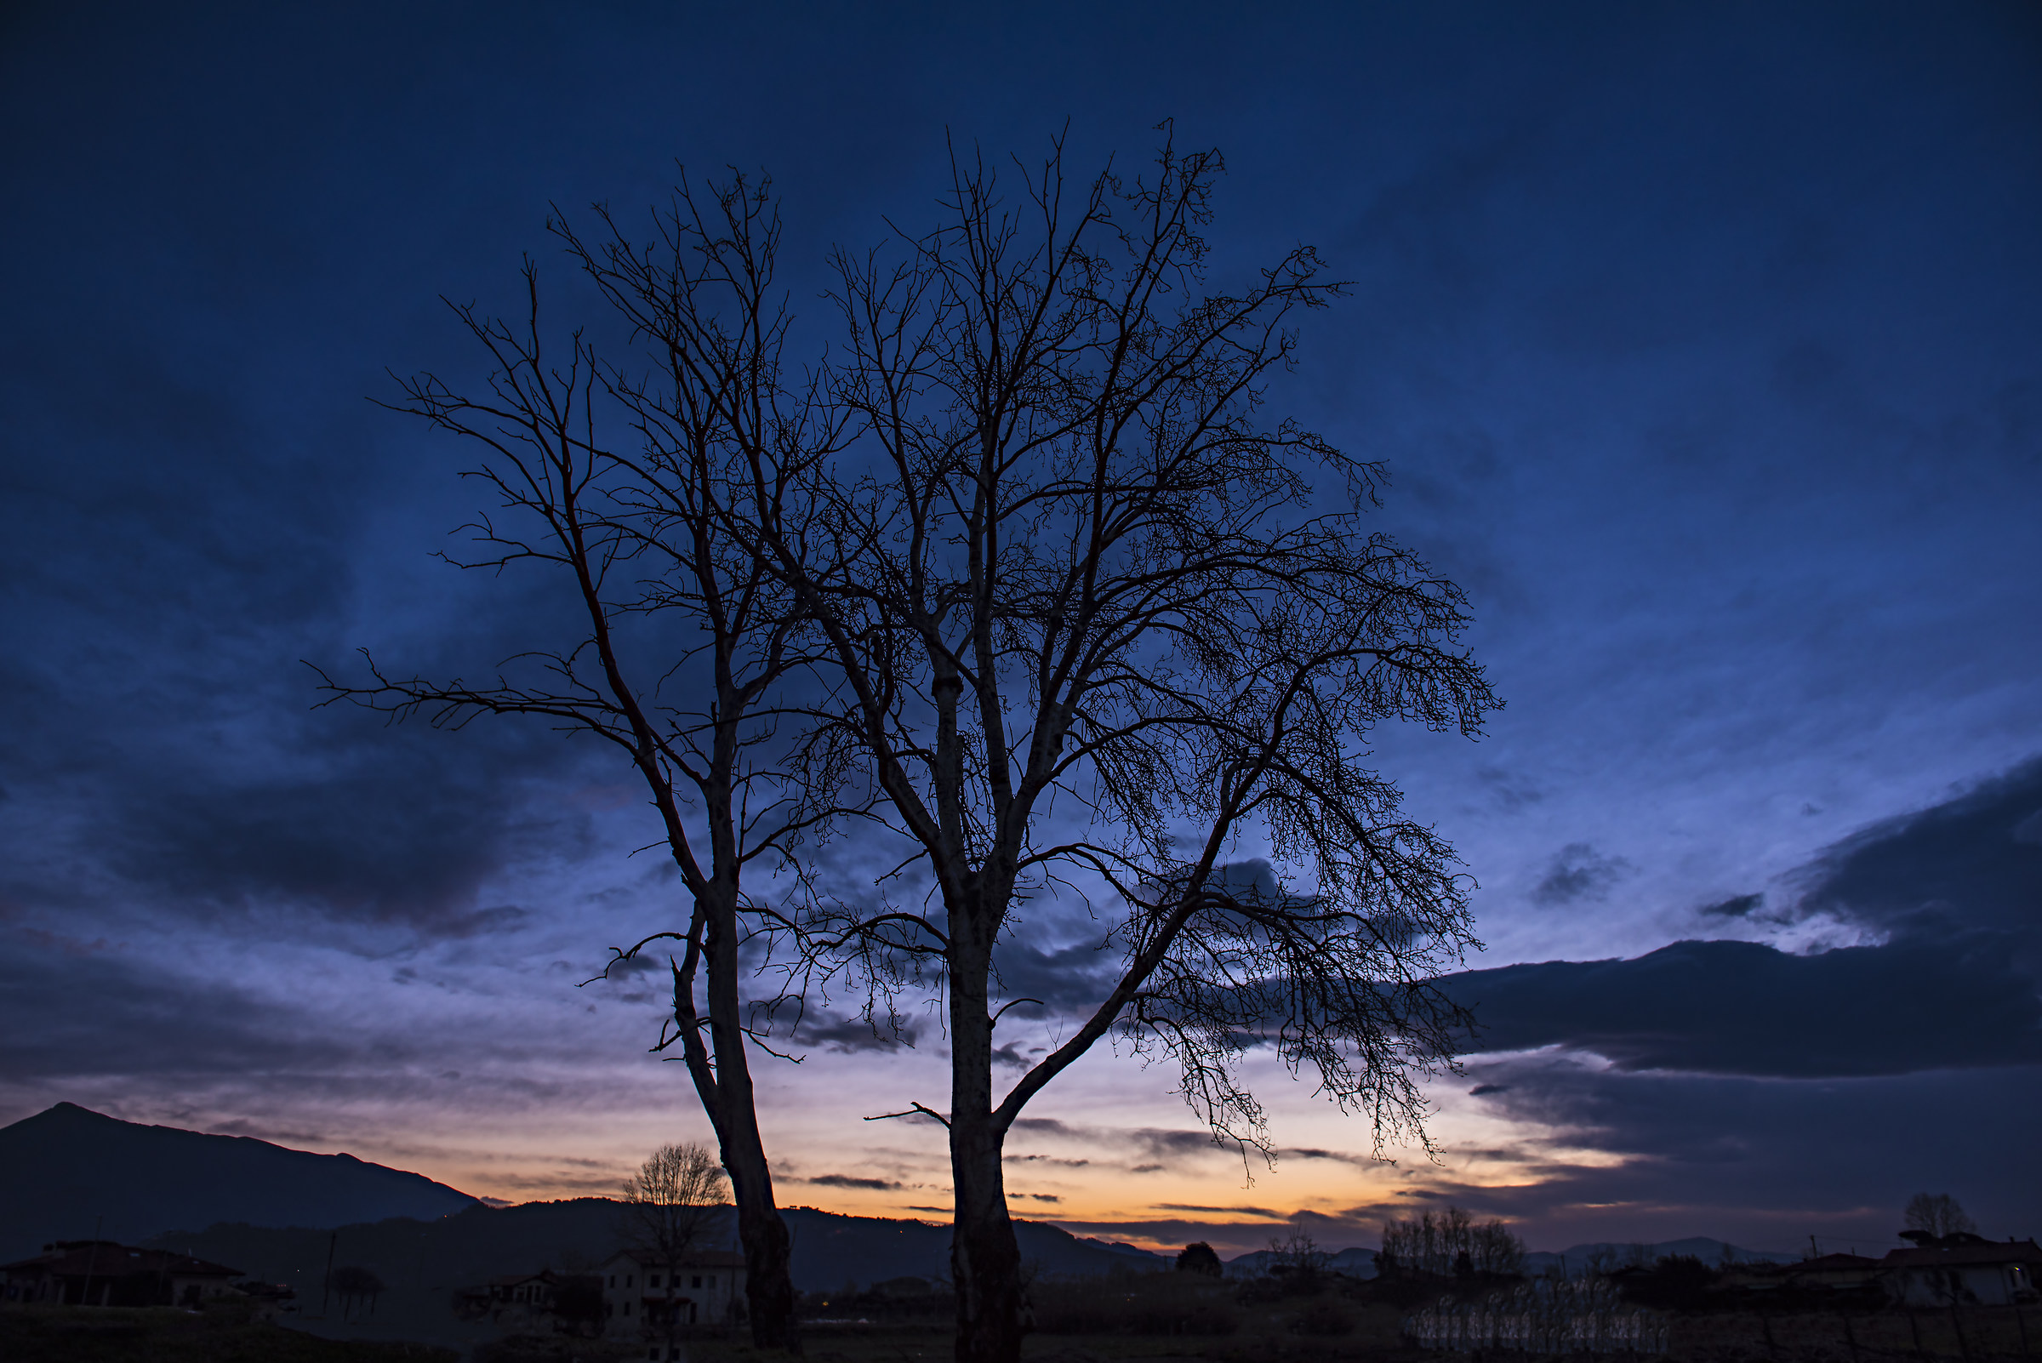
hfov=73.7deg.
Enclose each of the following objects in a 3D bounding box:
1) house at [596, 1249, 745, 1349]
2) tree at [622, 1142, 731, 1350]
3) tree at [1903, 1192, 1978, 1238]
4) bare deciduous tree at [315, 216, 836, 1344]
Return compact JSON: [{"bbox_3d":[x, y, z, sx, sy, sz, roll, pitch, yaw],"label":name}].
[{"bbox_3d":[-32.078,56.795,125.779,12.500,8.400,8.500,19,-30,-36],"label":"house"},{"bbox_3d":[-20.192,32.319,78.642,6.680,10.900,6.680,0,-24,0],"label":"tree"},{"bbox_3d":[89.292,54.289,131.248,7.270,9.660,7.270,0,-24,0],"label":"tree"},{"bbox_3d":[-7.630,-0.385,23.649,8.930,21.540,8.000,0,-24,0],"label":"bare deciduous tree"}]

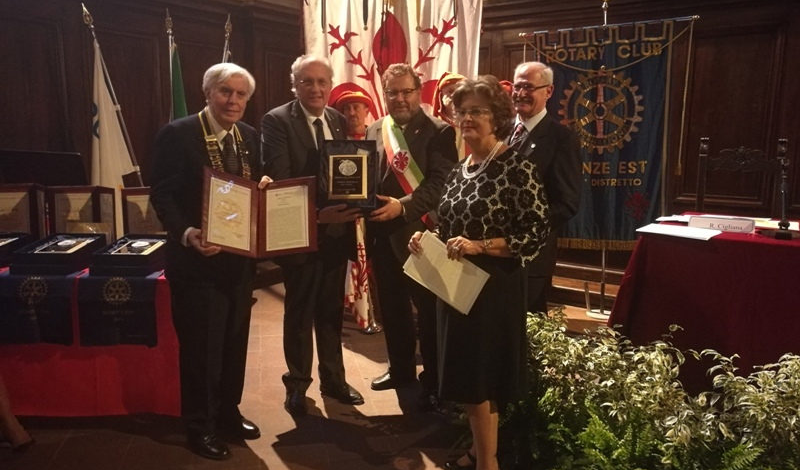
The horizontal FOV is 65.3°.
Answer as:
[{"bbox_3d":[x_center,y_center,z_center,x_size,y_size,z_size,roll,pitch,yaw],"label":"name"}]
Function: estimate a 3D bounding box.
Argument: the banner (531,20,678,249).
[{"bbox_3d":[1.497,-0.736,4.567,1.000,1.630,0.060,6,11,28],"label":"banner"}]

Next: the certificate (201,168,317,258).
[{"bbox_3d":[-0.566,-0.080,2.509,0.441,0.315,0.149,3,-16,-19],"label":"certificate"}]

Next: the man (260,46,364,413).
[{"bbox_3d":[-0.420,0.010,3.090,0.540,1.770,0.460,-6,11,-34],"label":"man"}]

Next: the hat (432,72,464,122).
[{"bbox_3d":[0.320,-0.840,3.800,0.270,0.280,0.280,-7,12,-39],"label":"hat"}]

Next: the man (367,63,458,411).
[{"bbox_3d":[0.061,0.012,3.282,0.530,1.765,0.430,6,11,28],"label":"man"}]

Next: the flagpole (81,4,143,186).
[{"bbox_3d":[-1.840,-0.400,4.200,0.420,2.300,0.250,-19,10,-21],"label":"flagpole"}]

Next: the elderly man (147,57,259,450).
[{"bbox_3d":[-0.830,0.090,2.690,0.520,1.700,0.430,-9,13,-44],"label":"elderly man"}]

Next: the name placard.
[{"bbox_3d":[1.874,-0.068,3.640,0.325,0.078,0.060,6,11,28],"label":"name placard"}]

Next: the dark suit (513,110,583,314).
[{"bbox_3d":[0.670,0.120,3.150,0.520,1.430,0.340,8,12,39],"label":"dark suit"}]

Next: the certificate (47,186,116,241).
[{"bbox_3d":[-1.900,-0.130,3.700,0.450,0.320,0.190,0,9,-5],"label":"certificate"}]

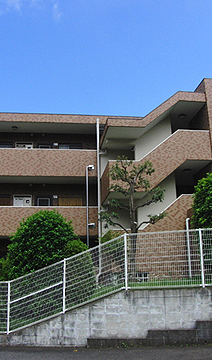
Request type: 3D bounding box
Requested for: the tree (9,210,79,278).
[{"bbox_3d":[-2.150,2.716,12.322,2.419,3.385,2.419,-1,-15,0],"label":"tree"}]

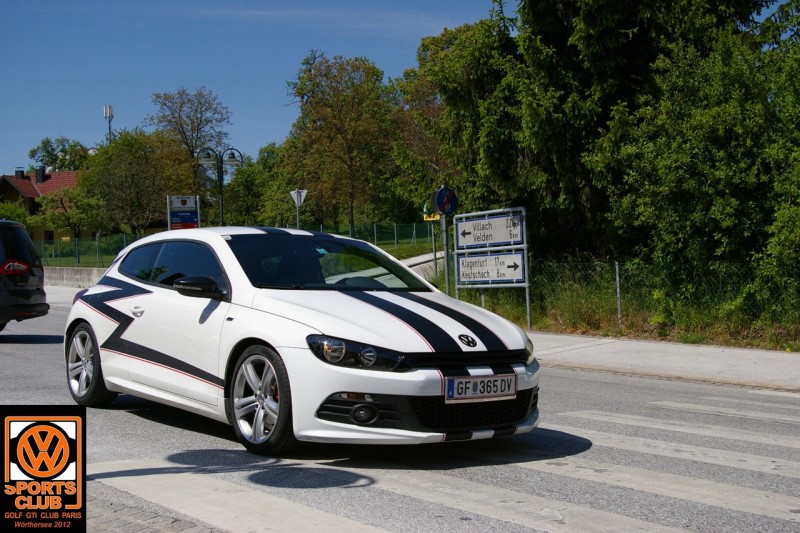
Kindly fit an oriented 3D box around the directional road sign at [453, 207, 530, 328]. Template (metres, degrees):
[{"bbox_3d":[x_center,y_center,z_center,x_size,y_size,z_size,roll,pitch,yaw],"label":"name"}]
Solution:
[{"bbox_3d":[1.737,0.070,19.694,0.100,2.247,2.053,-1,-2,-37],"label":"directional road sign"}]

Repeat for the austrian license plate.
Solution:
[{"bbox_3d":[0.450,0.669,5.640,0.520,0.123,0.020,2,-2,-38],"label":"austrian license plate"}]

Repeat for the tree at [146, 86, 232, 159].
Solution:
[{"bbox_3d":[-16.067,-8.472,78.000,6.600,10.500,6.400,-1,-1,0],"label":"tree"}]

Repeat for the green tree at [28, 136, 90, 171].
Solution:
[{"bbox_3d":[-30.655,-7.562,92.000,6.200,8.200,6.000,-1,-1,0],"label":"green tree"}]

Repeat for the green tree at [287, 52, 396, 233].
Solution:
[{"bbox_3d":[-3.778,-7.815,66.000,7.100,12.000,6.900,-1,-1,0],"label":"green tree"}]

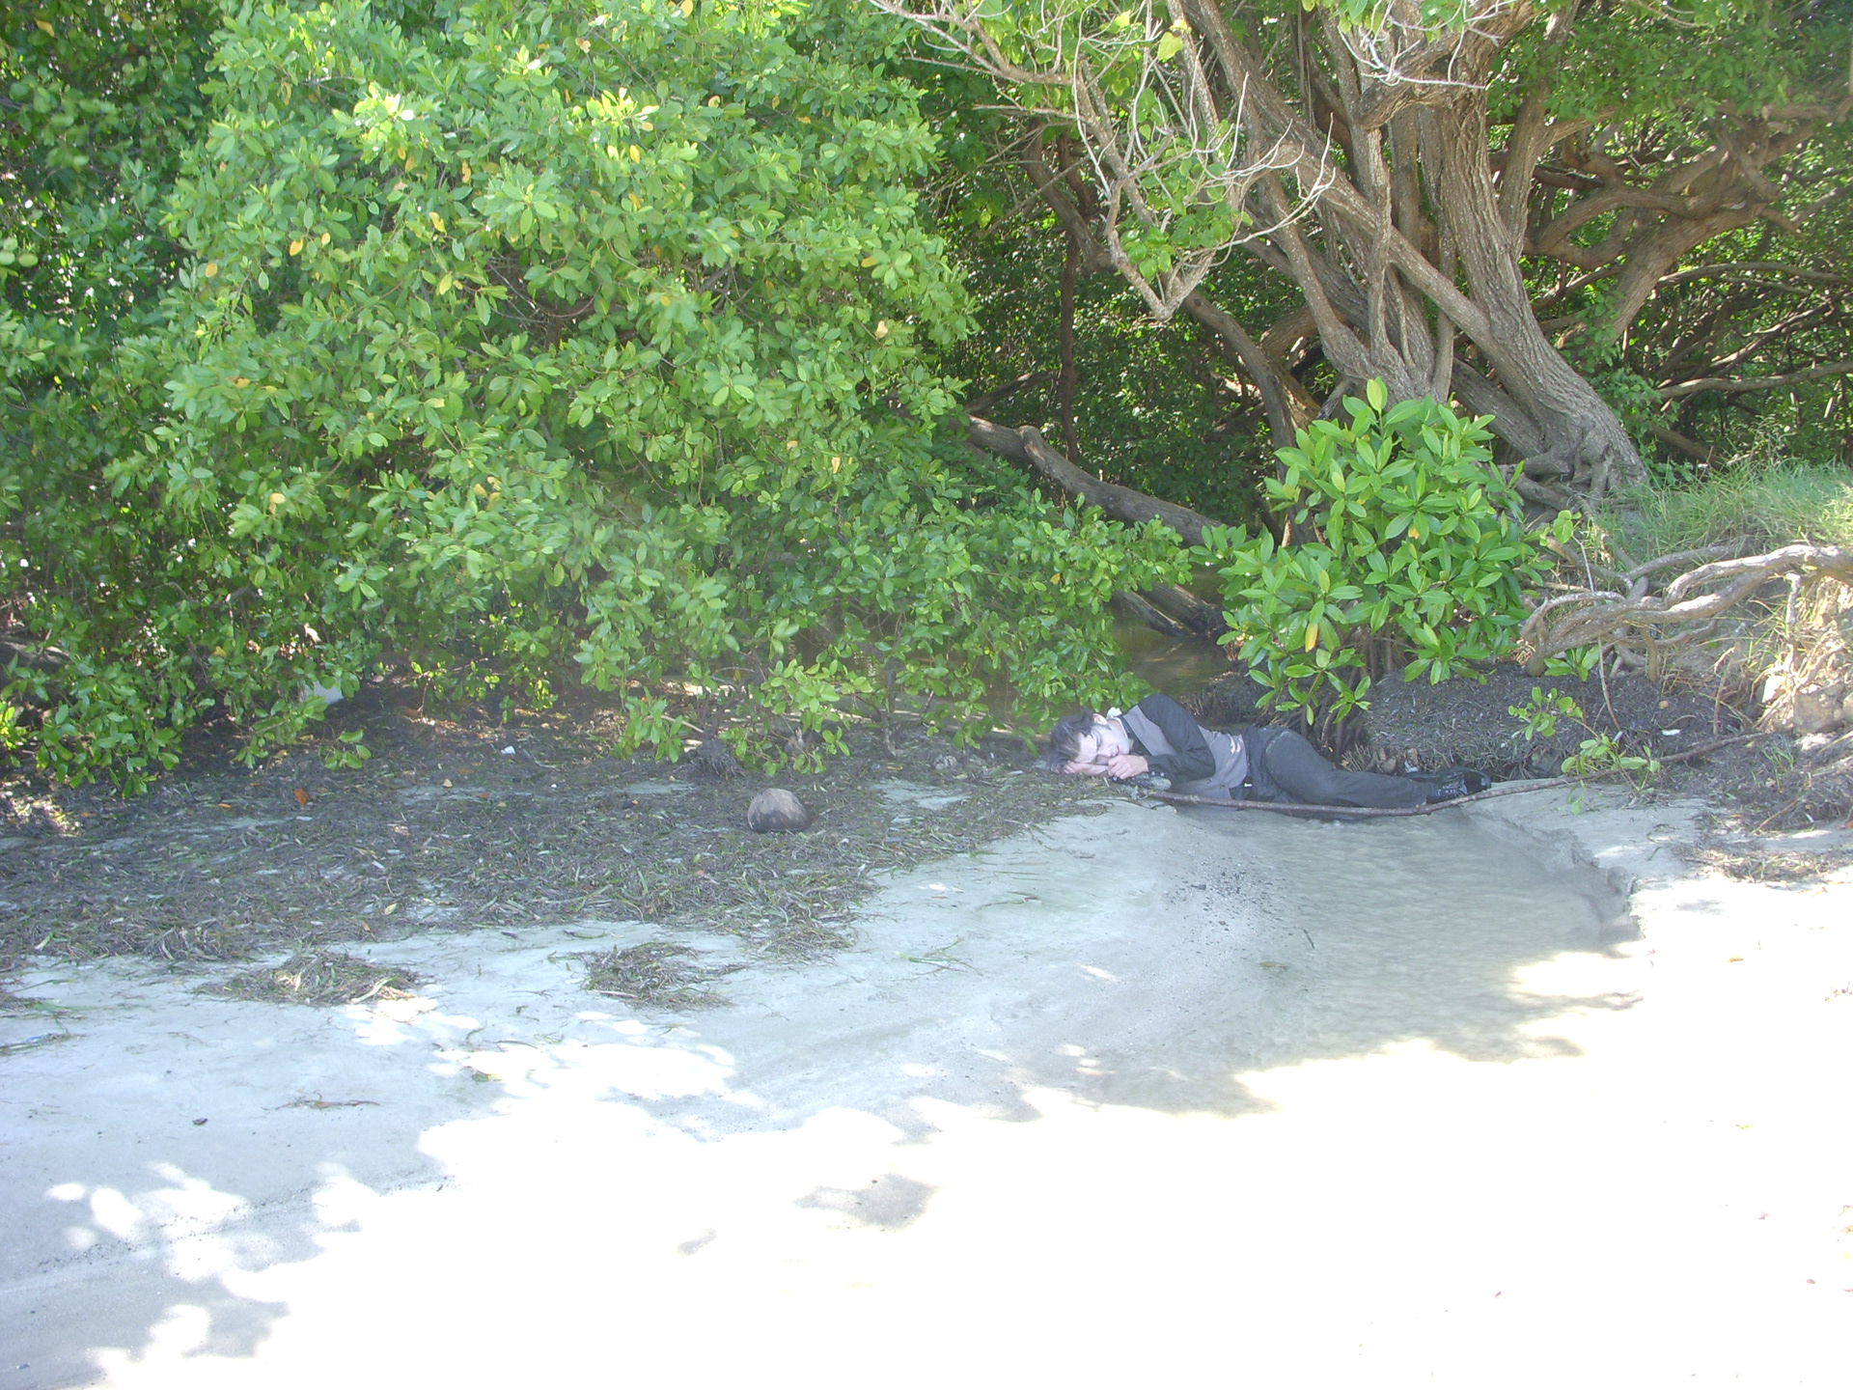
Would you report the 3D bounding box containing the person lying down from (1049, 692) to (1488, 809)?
[{"bbox_3d":[1.160,0.200,6.900,1.500,0.400,0.500,4,10,1],"label":"person lying down"}]

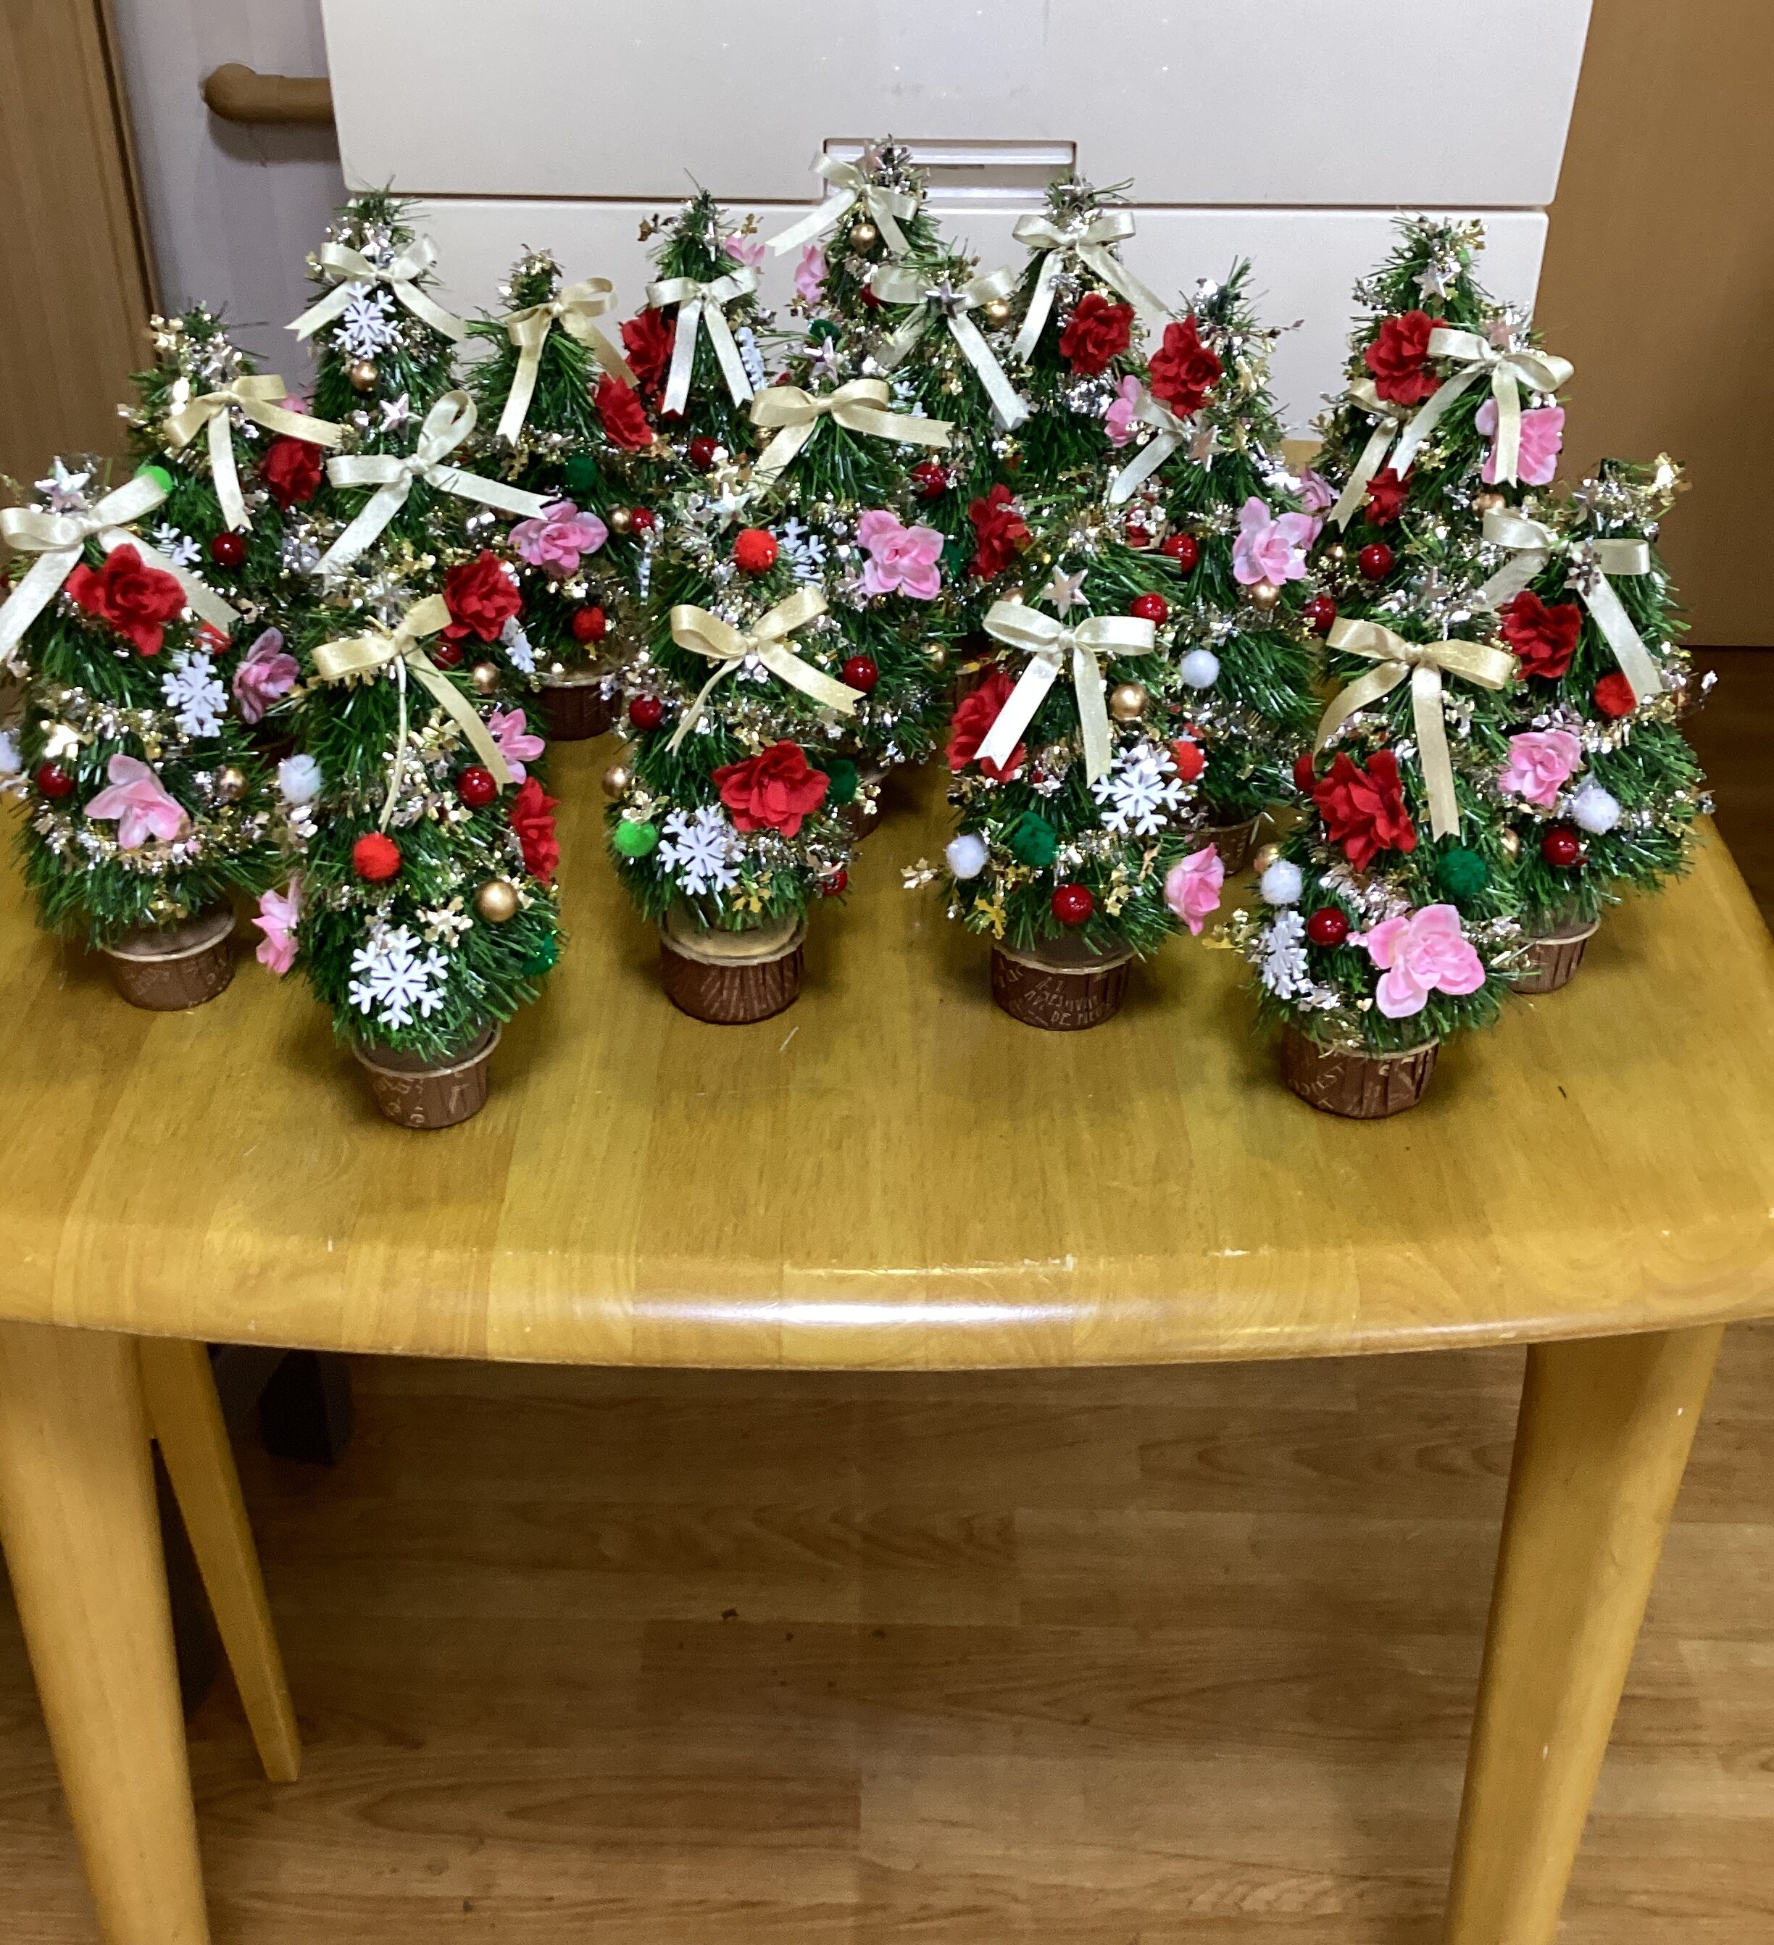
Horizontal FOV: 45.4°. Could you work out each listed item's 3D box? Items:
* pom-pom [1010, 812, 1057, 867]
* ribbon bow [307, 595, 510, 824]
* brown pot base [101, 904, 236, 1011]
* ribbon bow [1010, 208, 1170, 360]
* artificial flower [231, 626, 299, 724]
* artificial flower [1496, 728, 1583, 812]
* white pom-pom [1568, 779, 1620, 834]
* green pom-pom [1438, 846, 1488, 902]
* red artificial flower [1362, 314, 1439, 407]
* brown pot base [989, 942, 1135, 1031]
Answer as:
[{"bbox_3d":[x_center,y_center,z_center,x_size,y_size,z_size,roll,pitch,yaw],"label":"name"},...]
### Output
[{"bbox_3d":[0.048,-0.043,0.690,0.015,0.016,0.015,3,33,4],"label":"pom-pom"},{"bbox_3d":[-0.145,-0.080,0.648,0.062,0.071,0.028,-1,21,-3],"label":"ribbon bow"},{"bbox_3d":[-0.279,-0.010,0.830,0.053,0.028,0.053,1,34,-1],"label":"brown pot base"},{"bbox_3d":[0.102,-0.345,1.062,0.080,0.076,0.030,2,21,2],"label":"ribbon bow"},{"bbox_3d":[-0.218,-0.104,0.742,0.020,0.034,0.034,1,31,18],"label":"artificial flower"},{"bbox_3d":[0.221,-0.069,0.717,0.028,0.028,0.018,12,20,16],"label":"artificial flower"},{"bbox_3d":[0.251,-0.059,0.753,0.018,0.018,0.018,1,33,0],"label":"white pom-pom"},{"bbox_3d":[0.183,-0.032,0.674,0.017,0.017,0.017,1,33,0],"label":"green pom-pom"},{"bbox_3d":[0.244,-0.289,0.999,0.041,0.047,0.025,4,21,4],"label":"red artificial flower"},{"bbox_3d":[0.063,-0.003,0.777,0.052,0.026,0.052,1,33,0],"label":"brown pot base"}]

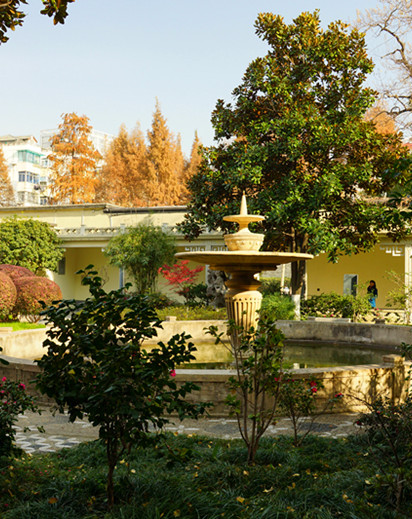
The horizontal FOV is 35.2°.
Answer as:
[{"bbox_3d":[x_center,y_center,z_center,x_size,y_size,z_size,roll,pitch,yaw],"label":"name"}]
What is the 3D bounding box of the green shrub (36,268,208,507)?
[{"bbox_3d":[-0.611,0.932,4.725,1.250,1.730,1.200,0,-2,0],"label":"green shrub"}]

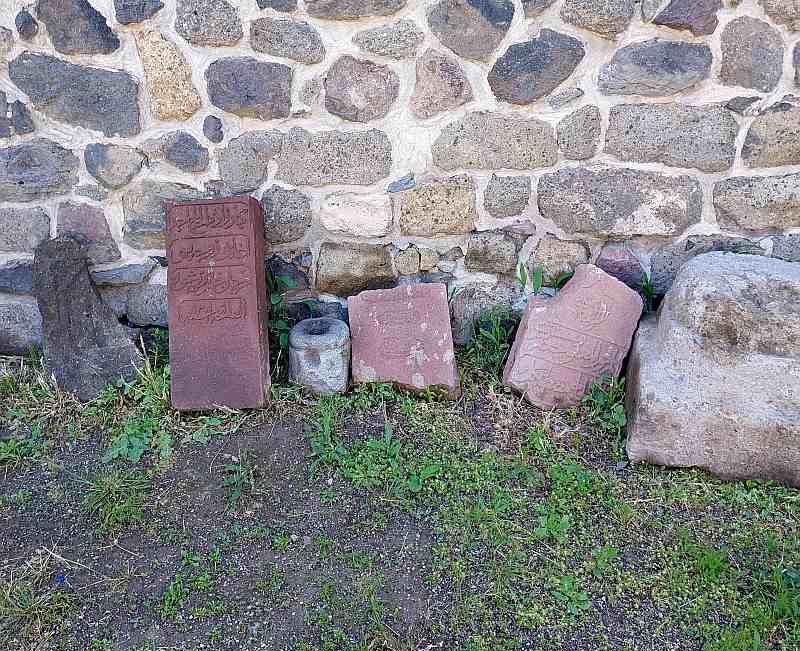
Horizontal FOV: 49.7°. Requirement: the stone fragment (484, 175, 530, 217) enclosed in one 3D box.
[{"bbox_3d":[0.440,-0.551,3.576,0.183,0.170,0.150,0,20,2],"label":"stone fragment"}]

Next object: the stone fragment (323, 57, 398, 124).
[{"bbox_3d":[-0.136,-0.882,3.217,0.259,0.226,0.160,2,22,6],"label":"stone fragment"}]

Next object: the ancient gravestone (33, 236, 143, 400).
[{"bbox_3d":[-1.204,-0.036,3.396,0.385,0.620,0.150,2,8,6],"label":"ancient gravestone"}]

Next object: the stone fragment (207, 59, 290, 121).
[{"bbox_3d":[-0.538,-0.842,3.066,0.288,0.211,0.127,0,21,3],"label":"stone fragment"}]

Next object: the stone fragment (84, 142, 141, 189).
[{"bbox_3d":[-1.249,-0.707,3.803,0.250,0.200,0.112,0,20,4],"label":"stone fragment"}]

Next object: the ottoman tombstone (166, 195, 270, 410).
[{"bbox_3d":[-0.682,-0.086,3.280,0.345,0.785,0.130,2,9,11],"label":"ottoman tombstone"}]

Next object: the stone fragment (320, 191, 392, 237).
[{"bbox_3d":[-0.177,-0.486,3.635,0.292,0.185,0.180,0,20,2],"label":"stone fragment"}]

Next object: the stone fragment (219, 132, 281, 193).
[{"bbox_3d":[-0.551,-0.597,3.161,0.219,0.210,0.126,0,21,3],"label":"stone fragment"}]

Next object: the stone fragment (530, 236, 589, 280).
[{"bbox_3d":[0.619,-0.255,3.373,0.207,0.181,0.130,2,22,6],"label":"stone fragment"}]

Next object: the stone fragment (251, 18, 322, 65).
[{"bbox_3d":[-0.460,-1.179,3.578,0.299,0.172,0.113,0,20,4],"label":"stone fragment"}]

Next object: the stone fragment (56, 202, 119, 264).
[{"bbox_3d":[-1.403,-0.431,3.929,0.277,0.277,0.138,0,20,4],"label":"stone fragment"}]

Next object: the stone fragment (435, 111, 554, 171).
[{"bbox_3d":[0.359,-0.723,3.321,0.455,0.213,0.171,-1,21,2],"label":"stone fragment"}]

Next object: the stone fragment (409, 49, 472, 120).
[{"bbox_3d":[0.151,-0.909,3.238,0.225,0.247,0.130,-1,21,2],"label":"stone fragment"}]

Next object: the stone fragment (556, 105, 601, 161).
[{"bbox_3d":[0.671,-0.738,3.272,0.153,0.196,0.095,-1,21,2],"label":"stone fragment"}]

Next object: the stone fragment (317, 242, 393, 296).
[{"bbox_3d":[-0.176,-0.249,3.509,0.301,0.222,0.142,-1,21,2],"label":"stone fragment"}]

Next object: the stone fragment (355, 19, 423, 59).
[{"bbox_3d":[-0.040,-0.985,2.971,0.226,0.120,0.072,0,21,3],"label":"stone fragment"}]

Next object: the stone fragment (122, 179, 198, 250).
[{"bbox_3d":[-0.938,-0.460,3.460,0.298,0.277,0.158,-1,21,2],"label":"stone fragment"}]

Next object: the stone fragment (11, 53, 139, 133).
[{"bbox_3d":[-1.289,-0.956,3.530,0.508,0.309,0.240,0,20,2],"label":"stone fragment"}]

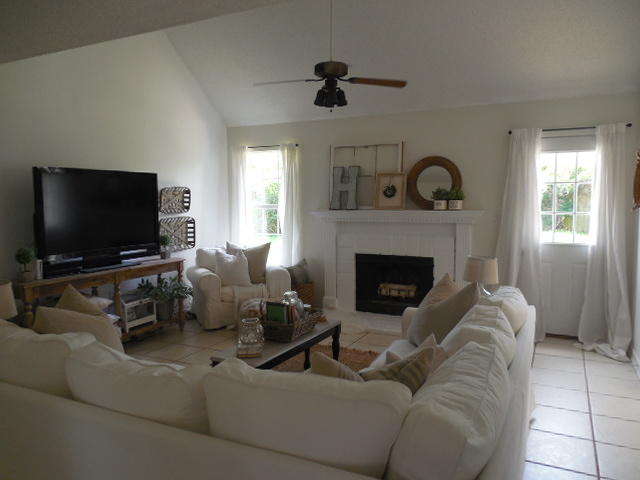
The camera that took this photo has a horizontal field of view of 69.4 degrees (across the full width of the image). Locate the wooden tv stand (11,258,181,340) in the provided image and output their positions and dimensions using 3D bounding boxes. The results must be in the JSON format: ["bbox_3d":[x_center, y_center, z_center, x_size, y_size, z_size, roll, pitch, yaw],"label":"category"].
[{"bbox_3d":[-2.130,0.697,4.609,0.430,0.800,1.810,2,6,28],"label":"wooden tv stand"}]

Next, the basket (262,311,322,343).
[{"bbox_3d":[-0.214,0.634,3.485,0.280,0.140,0.480,2,5,28],"label":"basket"}]

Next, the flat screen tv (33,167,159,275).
[{"bbox_3d":[-2.150,-0.192,4.614,0.200,0.970,1.280,2,6,28],"label":"flat screen tv"}]

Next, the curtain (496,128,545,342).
[{"bbox_3d":[2.074,-0.064,4.852,0.510,2.180,0.180,2,5,28],"label":"curtain"}]

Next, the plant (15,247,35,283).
[{"bbox_3d":[-2.447,0.191,3.846,0.145,0.290,0.145,2,5,28],"label":"plant"}]

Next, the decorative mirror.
[{"bbox_3d":[1.293,-0.645,5.236,0.600,0.600,0.050,2,-2,28],"label":"decorative mirror"}]

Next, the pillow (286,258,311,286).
[{"bbox_3d":[-0.299,0.443,6.008,0.380,0.360,0.140,-10,-8,20],"label":"pillow"}]

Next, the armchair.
[{"bbox_3d":[-1.075,0.543,5.848,1.080,0.860,0.860,-4,6,-29],"label":"armchair"}]

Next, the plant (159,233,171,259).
[{"bbox_3d":[-1.812,0.079,5.363,0.130,0.290,0.130,2,6,28],"label":"plant"}]

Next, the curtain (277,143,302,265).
[{"bbox_3d":[-0.397,-0.164,6.185,0.370,2.190,0.100,2,6,28],"label":"curtain"}]

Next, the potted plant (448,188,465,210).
[{"bbox_3d":[1.496,-0.445,5.056,0.165,0.235,0.155,2,5,28],"label":"potted plant"}]

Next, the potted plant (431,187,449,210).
[{"bbox_3d":[1.336,-0.456,5.139,0.175,0.245,0.160,2,5,28],"label":"potted plant"}]

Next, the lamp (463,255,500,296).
[{"bbox_3d":[1.307,0.372,3.740,0.280,0.440,0.280,2,5,28],"label":"lamp"}]

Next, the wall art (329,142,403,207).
[{"bbox_3d":[0.550,-0.775,5.617,0.950,0.820,0.050,2,0,28],"label":"wall art"}]

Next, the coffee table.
[{"bbox_3d":[-0.275,0.946,3.411,0.400,0.460,1.170,2,6,28],"label":"coffee table"}]

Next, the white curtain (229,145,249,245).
[{"bbox_3d":[-1.128,-0.212,6.534,0.360,2.180,0.130,2,5,28],"label":"white curtain"}]

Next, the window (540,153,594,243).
[{"bbox_3d":[2.504,-0.424,4.722,0.560,0.960,0.060,2,6,28],"label":"window"}]

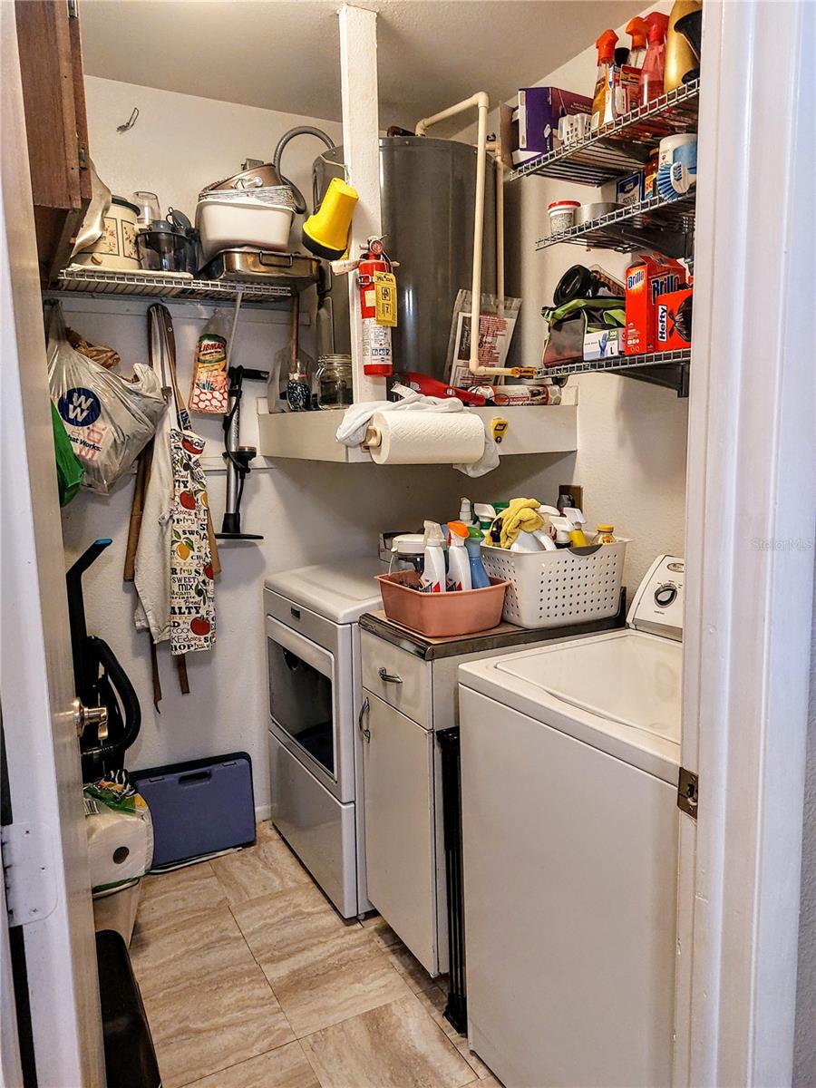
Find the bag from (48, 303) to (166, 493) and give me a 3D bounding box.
[{"bbox_3d":[-0.912,-0.434,2.279,0.345,0.560,0.200,-6,9,-29],"label":"bag"}]

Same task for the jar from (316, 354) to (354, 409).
[{"bbox_3d":[-0.202,-0.482,2.230,0.115,0.160,0.115,-1,8,0],"label":"jar"}]

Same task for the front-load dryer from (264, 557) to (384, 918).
[{"bbox_3d":[-0.040,0.564,2.590,0.690,0.970,0.690,-6,9,-29],"label":"front-load dryer"}]

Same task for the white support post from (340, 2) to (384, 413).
[{"bbox_3d":[-0.118,-0.867,2.028,0.088,1.030,0.045,-6,9,-29],"label":"white support post"}]

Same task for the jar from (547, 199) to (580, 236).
[{"bbox_3d":[0.407,-0.844,1.983,0.087,0.100,0.087,-1,8,0],"label":"jar"}]

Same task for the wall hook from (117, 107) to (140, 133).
[{"bbox_3d":[-0.846,-1.288,2.288,0.055,0.060,0.065,-5,9,-28],"label":"wall hook"}]

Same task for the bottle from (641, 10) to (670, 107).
[{"bbox_3d":[0.564,-1.093,1.730,0.090,0.245,0.065,2,8,25],"label":"bottle"}]

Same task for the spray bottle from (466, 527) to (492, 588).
[{"bbox_3d":[0.173,0.079,1.840,0.090,0.230,0.070,2,8,21],"label":"spray bottle"}]

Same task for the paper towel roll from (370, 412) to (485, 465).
[{"bbox_3d":[0.050,-0.283,1.998,0.280,0.140,0.140,-5,9,-28],"label":"paper towel roll"}]

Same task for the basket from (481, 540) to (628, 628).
[{"bbox_3d":[0.311,0.080,1.997,0.365,0.188,0.390,-6,9,-29],"label":"basket"}]

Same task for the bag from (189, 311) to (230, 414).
[{"bbox_3d":[-0.652,-0.595,2.465,0.135,0.335,0.050,-5,9,-28],"label":"bag"}]

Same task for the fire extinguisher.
[{"bbox_3d":[-0.079,-0.623,1.995,0.110,0.365,0.100,-1,8,0],"label":"fire extinguisher"}]

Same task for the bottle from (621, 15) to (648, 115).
[{"bbox_3d":[0.550,-1.123,1.819,0.095,0.275,0.065,-6,9,-29],"label":"bottle"}]

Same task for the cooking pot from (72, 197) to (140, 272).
[{"bbox_3d":[-0.876,-0.881,2.183,0.225,0.225,0.225,-3,8,-13],"label":"cooking pot"}]

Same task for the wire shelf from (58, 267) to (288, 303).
[{"bbox_3d":[-0.713,-0.760,2.283,0.645,0.035,0.325,-5,9,-28],"label":"wire shelf"}]

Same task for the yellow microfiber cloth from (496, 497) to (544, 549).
[{"bbox_3d":[0.288,-0.055,1.938,0.125,0.130,0.115,-6,9,-29],"label":"yellow microfiber cloth"}]

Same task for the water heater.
[{"bbox_3d":[-0.003,-0.800,2.446,0.575,0.760,0.575,-1,8,0],"label":"water heater"}]

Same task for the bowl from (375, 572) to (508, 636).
[{"bbox_3d":[0.081,0.143,1.869,0.255,0.112,0.270,-6,9,-29],"label":"bowl"}]

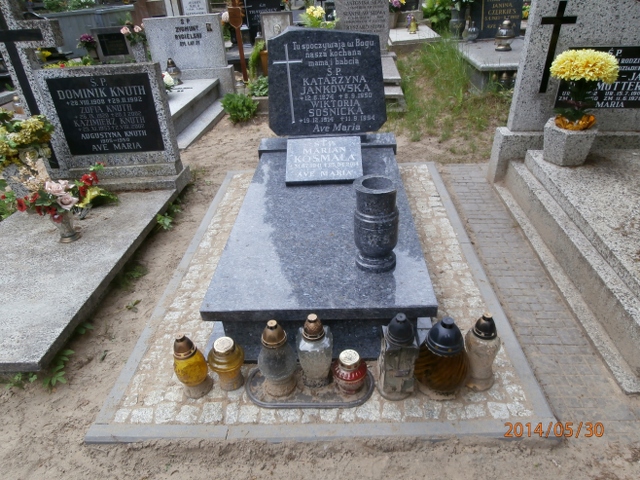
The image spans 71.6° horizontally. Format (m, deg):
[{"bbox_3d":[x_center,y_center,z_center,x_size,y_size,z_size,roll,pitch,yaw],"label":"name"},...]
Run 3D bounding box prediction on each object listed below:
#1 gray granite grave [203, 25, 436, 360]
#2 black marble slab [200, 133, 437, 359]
[{"bbox_3d":[0.006,-0.353,1.974,0.808,0.938,1.561,-2,31,4],"label":"gray granite grave"},{"bbox_3d":[0.032,-0.080,2.175,0.800,0.347,1.540,-2,32,4],"label":"black marble slab"}]

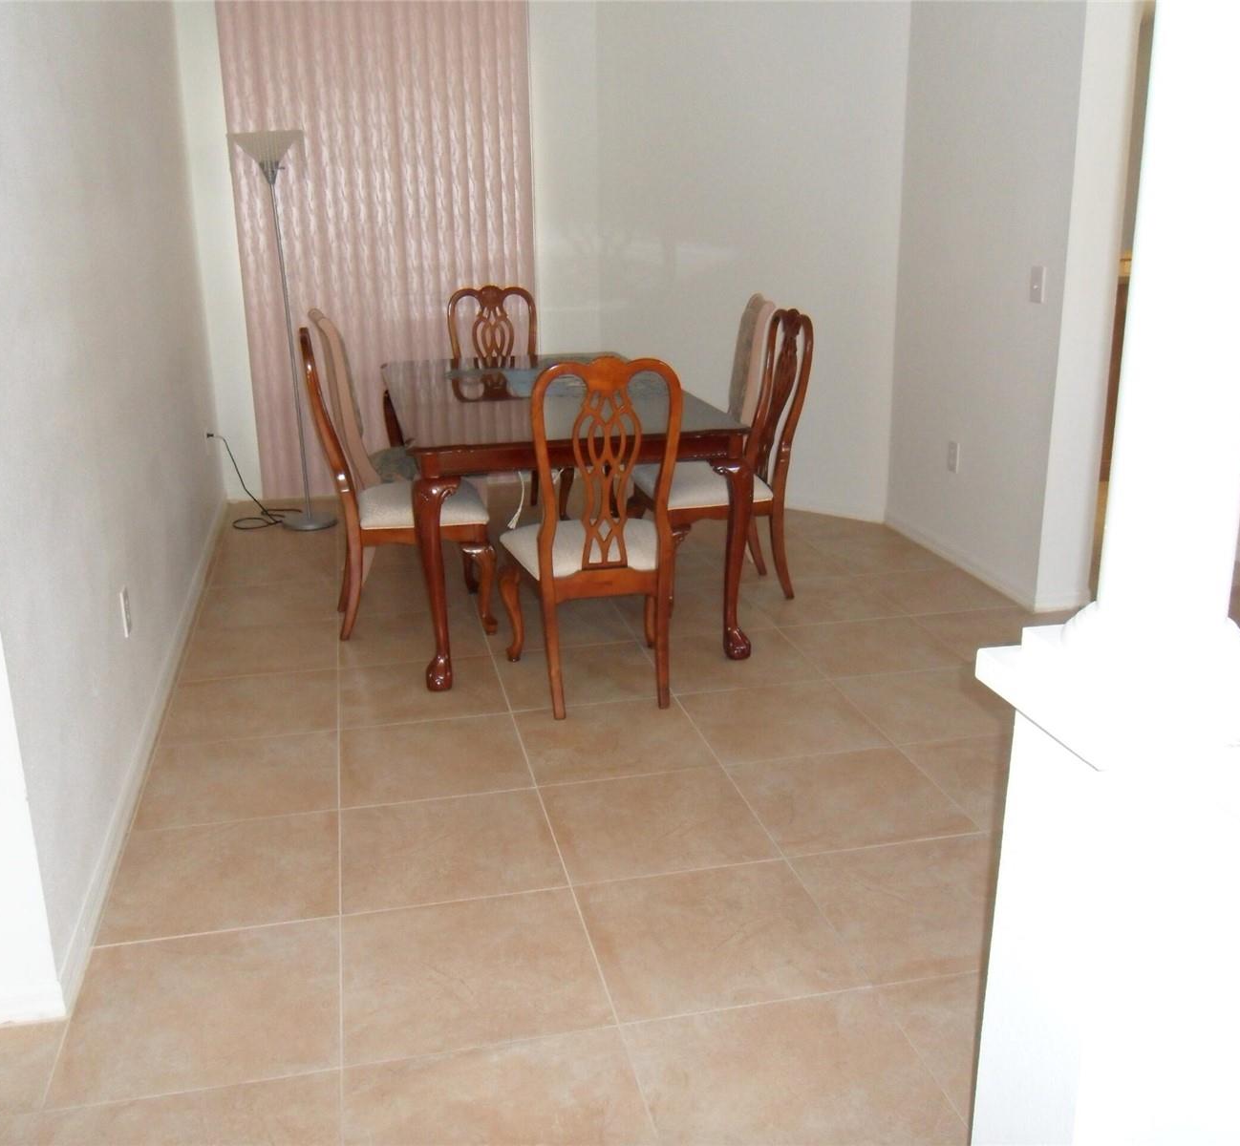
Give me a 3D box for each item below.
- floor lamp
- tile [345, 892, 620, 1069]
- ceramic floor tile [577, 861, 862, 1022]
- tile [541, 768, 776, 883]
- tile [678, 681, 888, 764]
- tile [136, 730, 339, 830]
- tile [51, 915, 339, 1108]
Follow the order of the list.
[{"bbox_3d":[-1.494,-1.061,5.384,0.310,1.748,0.310,-5,18,-12],"label":"floor lamp"},{"bbox_3d":[-0.307,0.813,2.449,0.510,0.010,0.505,-4,18,-12],"label":"tile"},{"bbox_3d":[0.186,0.734,2.416,0.488,0.010,0.488,-4,17,-12],"label":"ceramic floor tile"},{"bbox_3d":[0.088,0.632,3.020,0.510,0.010,0.505,-4,18,-12],"label":"tile"},{"bbox_3d":[0.483,0.452,3.591,0.510,0.010,0.505,-4,18,-12],"label":"tile"},{"bbox_3d":[-1.030,0.564,3.268,0.510,0.010,0.505,-4,18,-12],"label":"tile"},{"bbox_3d":[-0.765,0.804,2.216,0.488,0.010,0.488,-4,17,-12],"label":"tile"}]

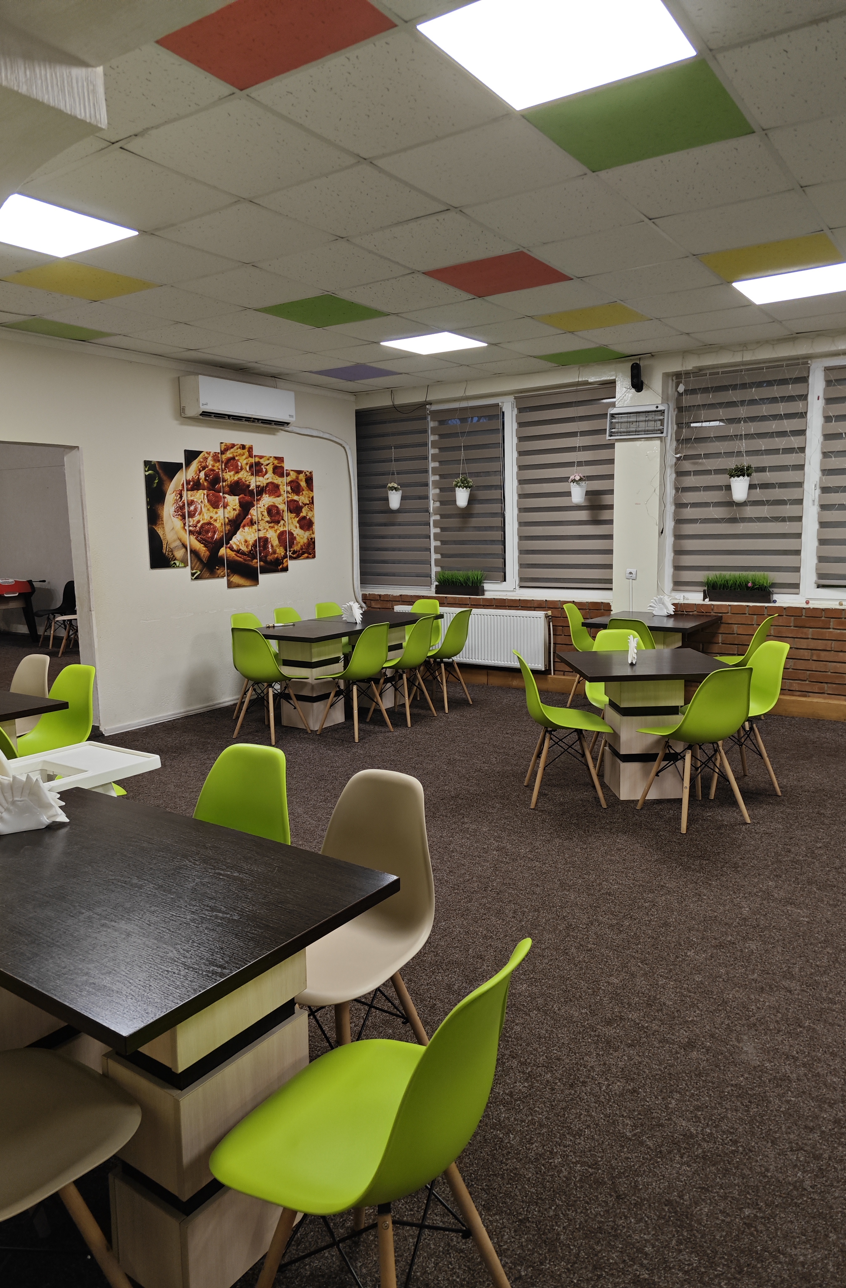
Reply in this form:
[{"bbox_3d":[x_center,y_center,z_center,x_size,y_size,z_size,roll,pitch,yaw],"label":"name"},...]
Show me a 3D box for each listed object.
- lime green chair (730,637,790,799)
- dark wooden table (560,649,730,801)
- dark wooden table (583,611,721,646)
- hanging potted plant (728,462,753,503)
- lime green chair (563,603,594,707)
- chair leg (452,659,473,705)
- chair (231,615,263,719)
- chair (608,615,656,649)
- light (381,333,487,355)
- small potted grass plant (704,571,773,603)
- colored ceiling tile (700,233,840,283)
[{"bbox_3d":[1.723,0.397,4.712,0.510,0.805,0.455,-2,8,-7],"label":"lime green chair"},{"bbox_3d":[1.206,0.453,4.681,0.800,0.720,0.800,-1,8,-3],"label":"dark wooden table"},{"bbox_3d":[1.720,0.180,6.443,0.800,0.730,0.820,4,10,34],"label":"dark wooden table"},{"bbox_3d":[2.337,-1.178,6.295,0.187,0.285,0.187,4,10,34],"label":"hanging potted plant"},{"bbox_3d":[1.419,0.092,7.013,0.510,0.805,0.455,3,9,29],"label":"lime green chair"},{"bbox_3d":[0.330,0.320,7.084,0.030,0.398,0.030,-16,11,39],"label":"chair leg"},{"bbox_3d":[-1.248,0.172,6.753,0.510,0.805,0.455,5,9,36],"label":"chair"},{"bbox_3d":[1.540,0.190,6.205,0.450,0.805,0.520,4,9,30],"label":"chair"},{"bbox_3d":[0.086,-2.126,6.057,0.595,0.025,0.595,4,9,34],"label":"light"},{"bbox_3d":[2.394,-0.435,6.506,0.490,0.230,0.130,4,10,34],"label":"small potted grass plant"},{"bbox_3d":[1.725,-1.910,4.216,0.590,0.020,0.590,4,10,34],"label":"colored ceiling tile"}]

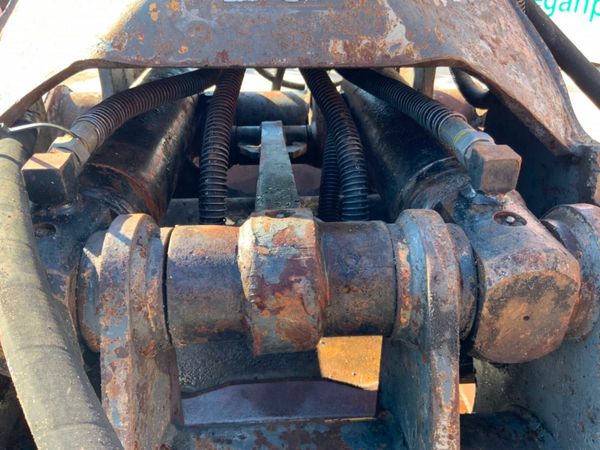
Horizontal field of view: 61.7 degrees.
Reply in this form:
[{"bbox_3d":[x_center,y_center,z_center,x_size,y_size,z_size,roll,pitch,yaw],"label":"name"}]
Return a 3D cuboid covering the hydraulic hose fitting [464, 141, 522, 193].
[{"bbox_3d":[0.216,-0.064,0.561,0.040,0.039,0.045,-2,28,0],"label":"hydraulic hose fitting"}]

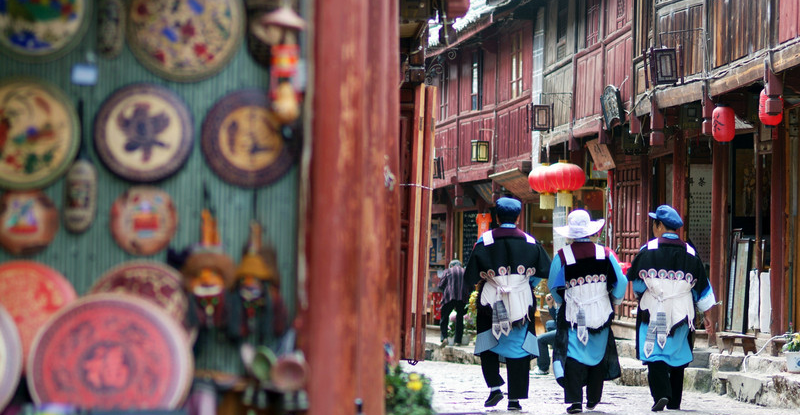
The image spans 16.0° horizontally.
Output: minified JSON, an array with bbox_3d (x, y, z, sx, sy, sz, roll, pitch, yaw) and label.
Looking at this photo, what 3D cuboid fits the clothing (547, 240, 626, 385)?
[{"bbox_3d":[1.349,0.760,20.600,0.579,1.042,0.420,0,-1,-2],"label":"clothing"}]

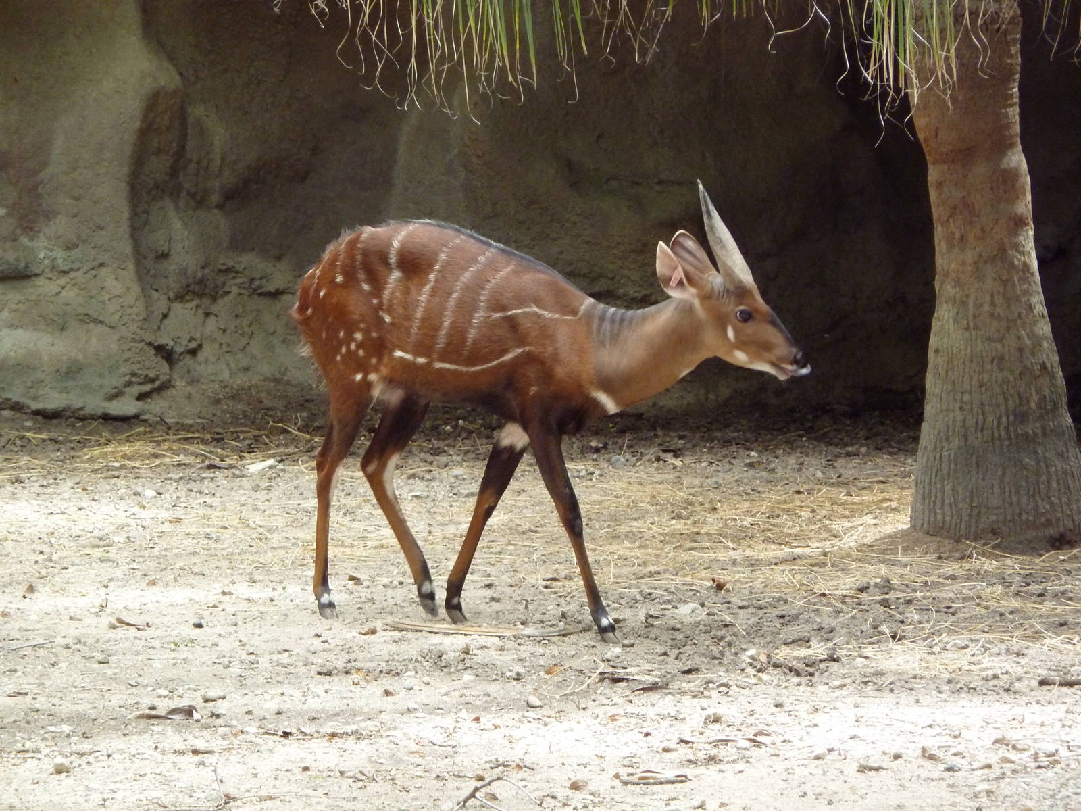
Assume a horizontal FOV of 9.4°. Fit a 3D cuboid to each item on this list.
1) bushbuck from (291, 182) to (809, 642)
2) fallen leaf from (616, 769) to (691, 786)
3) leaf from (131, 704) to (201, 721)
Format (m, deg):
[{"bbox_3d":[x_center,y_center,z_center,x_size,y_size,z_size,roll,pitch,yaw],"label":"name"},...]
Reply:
[{"bbox_3d":[0.019,-0.009,13.200,1.070,0.915,0.260,3,8,20],"label":"bushbuck"},{"bbox_3d":[0.199,0.657,11.558,0.128,0.022,0.050,0,7,0],"label":"fallen leaf"},{"bbox_3d":[-0.696,0.572,12.193,0.130,0.026,0.050,0,7,0],"label":"leaf"}]

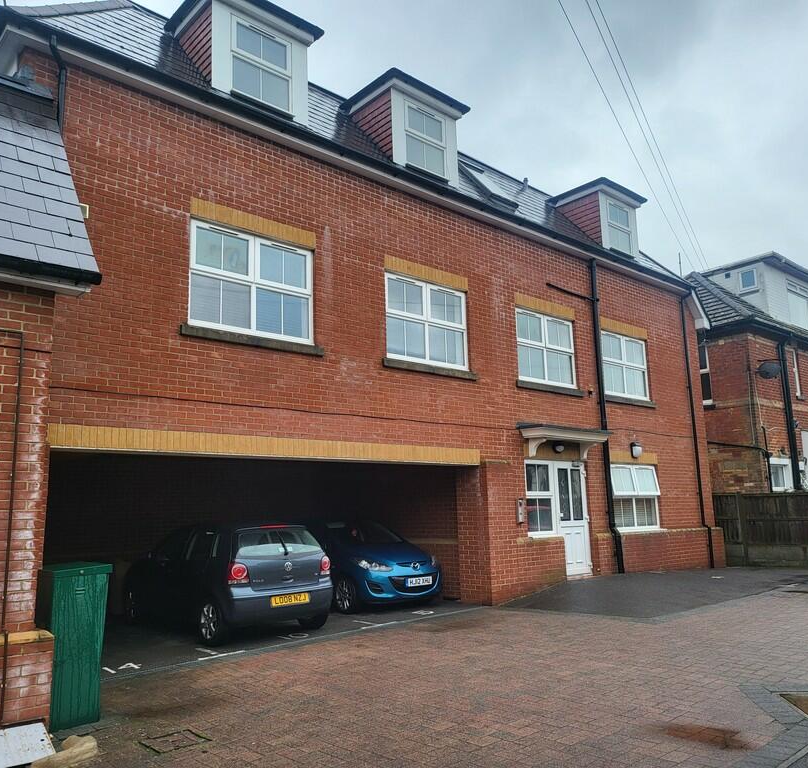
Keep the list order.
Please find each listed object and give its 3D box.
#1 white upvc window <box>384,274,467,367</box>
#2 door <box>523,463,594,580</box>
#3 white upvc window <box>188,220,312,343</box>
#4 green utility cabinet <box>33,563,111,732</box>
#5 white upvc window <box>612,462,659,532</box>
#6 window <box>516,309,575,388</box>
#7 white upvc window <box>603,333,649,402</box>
[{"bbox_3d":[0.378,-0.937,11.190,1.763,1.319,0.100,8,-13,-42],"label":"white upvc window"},{"bbox_3d":[2.762,2.424,12.739,1.825,2.041,0.100,8,-13,-42],"label":"door"},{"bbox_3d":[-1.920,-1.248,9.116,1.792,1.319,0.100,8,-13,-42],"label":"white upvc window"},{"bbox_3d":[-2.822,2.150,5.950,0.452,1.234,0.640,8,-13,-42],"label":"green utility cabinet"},{"bbox_3d":[4.764,2.334,14.589,1.763,1.317,0.160,8,-13,-42],"label":"white upvc window"},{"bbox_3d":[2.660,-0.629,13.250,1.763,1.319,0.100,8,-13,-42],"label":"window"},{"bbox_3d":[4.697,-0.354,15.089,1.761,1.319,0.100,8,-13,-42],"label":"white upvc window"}]

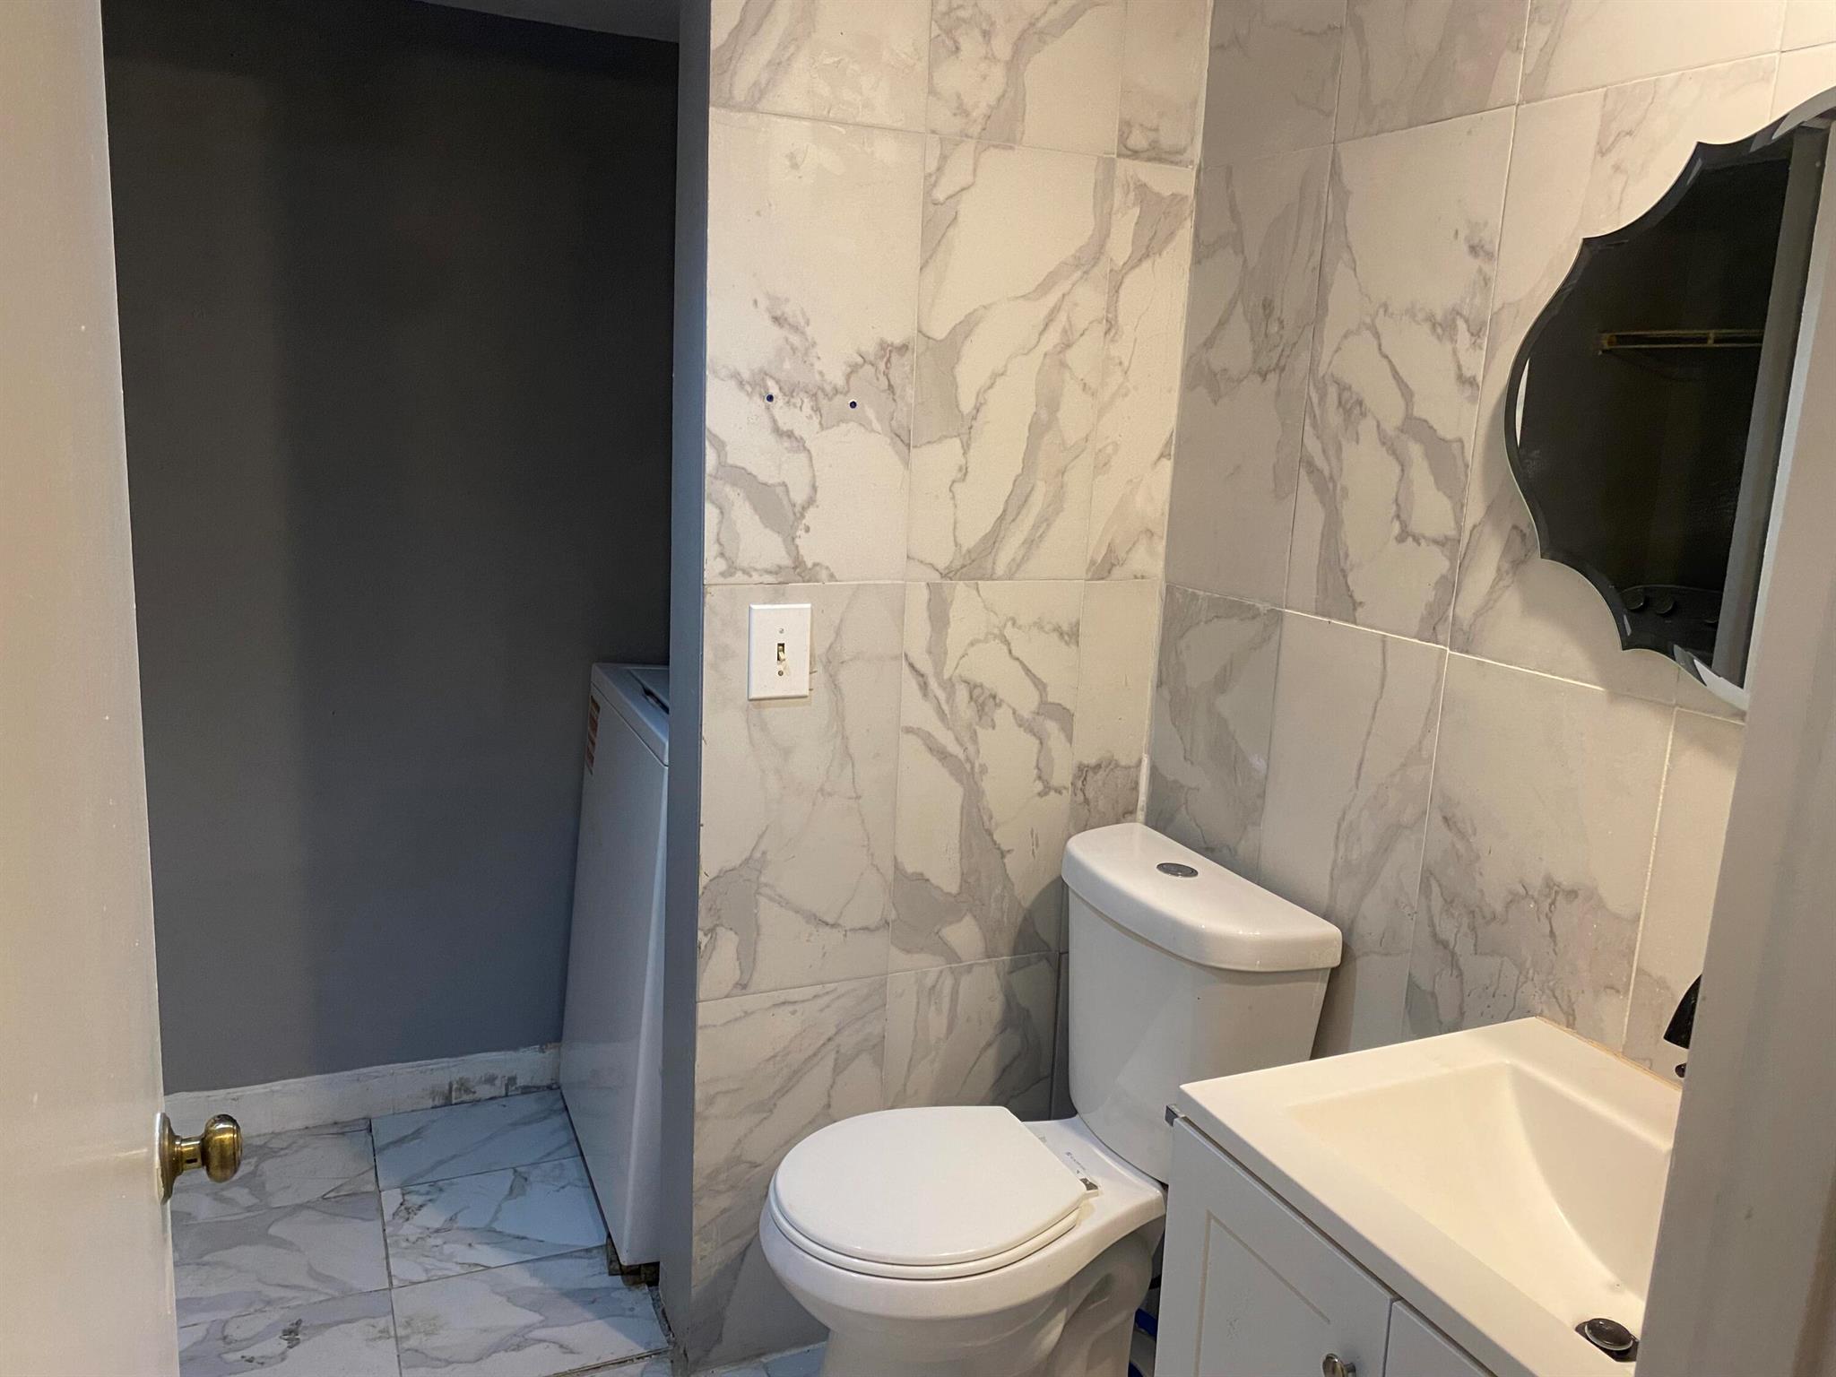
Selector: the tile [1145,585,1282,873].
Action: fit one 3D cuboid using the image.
[{"bbox_3d":[0.441,0.161,2.107,0.015,0.610,0.295,-3,13,-24],"label":"tile"}]

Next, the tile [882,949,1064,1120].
[{"bbox_3d":[0.077,0.727,2.245,0.301,0.600,0.015,-3,13,-24],"label":"tile"}]

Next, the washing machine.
[{"bbox_3d":[-0.283,0.430,2.632,0.660,0.990,0.650,-3,13,-24],"label":"washing machine"}]

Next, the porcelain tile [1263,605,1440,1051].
[{"bbox_3d":[0.563,0.223,1.840,0.015,0.610,0.304,-3,13,-24],"label":"porcelain tile"}]

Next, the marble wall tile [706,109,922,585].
[{"bbox_3d":[-0.143,-0.447,1.873,0.298,0.610,0.015,-3,13,-24],"label":"marble wall tile"}]

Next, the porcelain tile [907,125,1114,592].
[{"bbox_3d":[0.130,-0.461,1.995,0.301,0.610,0.015,-3,13,-24],"label":"porcelain tile"}]

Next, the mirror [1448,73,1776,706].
[{"bbox_3d":[0.713,-0.311,1.446,0.015,0.610,0.300,-3,13,-24],"label":"mirror"}]

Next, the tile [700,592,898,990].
[{"bbox_3d":[-0.170,0.149,1.998,0.298,0.610,0.015,-3,13,-24],"label":"tile"}]

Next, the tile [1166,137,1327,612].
[{"bbox_3d":[0.468,-0.434,1.981,0.015,0.610,0.295,-3,13,-24],"label":"tile"}]

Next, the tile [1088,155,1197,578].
[{"bbox_3d":[0.333,-0.471,2.086,0.143,0.610,0.015,-3,13,-24],"label":"tile"}]

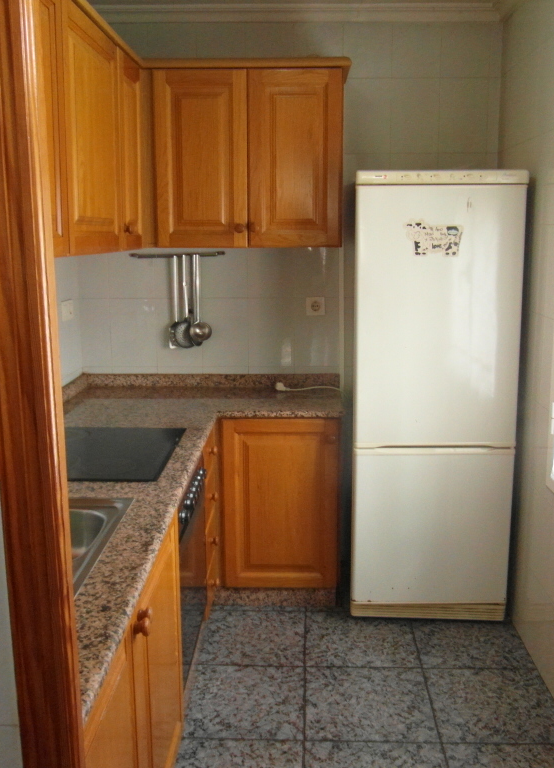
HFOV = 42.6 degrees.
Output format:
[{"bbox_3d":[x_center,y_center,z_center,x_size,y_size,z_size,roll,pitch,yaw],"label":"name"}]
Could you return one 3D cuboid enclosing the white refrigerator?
[{"bbox_3d":[0.591,0.036,2.912,0.599,1.679,0.570,0,10,3],"label":"white refrigerator"}]

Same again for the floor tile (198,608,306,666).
[{"bbox_3d":[-0.091,0.949,2.650,0.391,0.012,0.386,0,10,2],"label":"floor tile"}]

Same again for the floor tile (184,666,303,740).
[{"bbox_3d":[-0.103,1.017,2.274,0.391,0.012,0.379,0,10,2],"label":"floor tile"}]

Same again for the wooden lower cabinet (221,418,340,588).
[{"bbox_3d":[0.024,0.424,2.999,0.452,0.687,0.520,0,10,2],"label":"wooden lower cabinet"}]

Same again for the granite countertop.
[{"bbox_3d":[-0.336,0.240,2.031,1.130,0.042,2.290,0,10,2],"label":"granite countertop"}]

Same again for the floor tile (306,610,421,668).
[{"bbox_3d":[0.300,0.949,2.639,0.391,0.012,0.386,0,10,2],"label":"floor tile"}]

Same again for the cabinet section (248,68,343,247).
[{"bbox_3d":[0.080,-0.901,2.908,0.361,0.659,0.360,0,12,2],"label":"cabinet section"}]

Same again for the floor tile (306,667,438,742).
[{"bbox_3d":[0.288,1.017,2.262,0.391,0.012,0.379,0,10,2],"label":"floor tile"}]

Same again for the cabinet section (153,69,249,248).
[{"bbox_3d":[-0.285,-0.902,2.922,0.368,0.659,0.360,0,12,2],"label":"cabinet section"}]

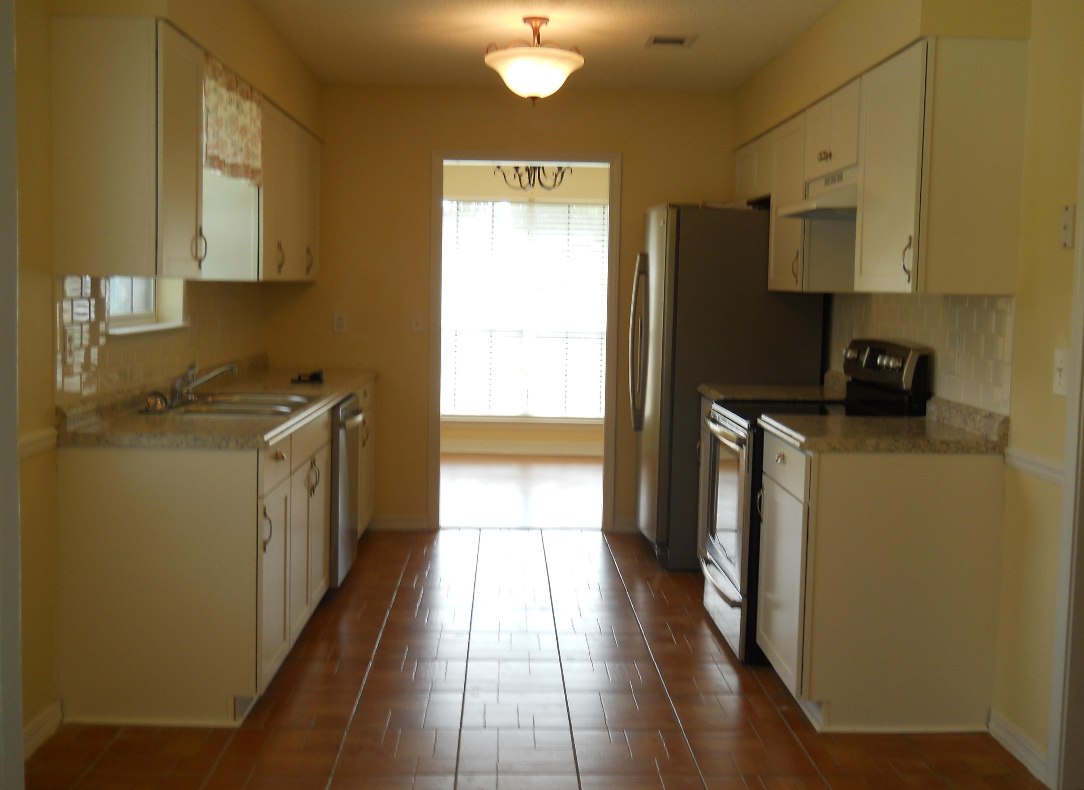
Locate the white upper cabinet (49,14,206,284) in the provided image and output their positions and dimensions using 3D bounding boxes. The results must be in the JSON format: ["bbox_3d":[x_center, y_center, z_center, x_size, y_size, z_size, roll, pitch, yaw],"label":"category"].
[{"bbox_3d":[-1.294,-0.752,3.668,0.331,0.757,0.450,1,5,-2],"label":"white upper cabinet"}]

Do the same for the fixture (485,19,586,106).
[{"bbox_3d":[-0.031,-1.357,4.736,0.406,0.352,0.406,1,5,-2],"label":"fixture"}]

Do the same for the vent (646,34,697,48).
[{"bbox_3d":[0.556,-1.522,5.024,0.210,0.015,0.290,1,5,-2],"label":"vent"}]

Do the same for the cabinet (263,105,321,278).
[{"bbox_3d":[-1.353,-0.933,5.604,0.331,0.757,1.510,1,5,-2],"label":"cabinet"}]

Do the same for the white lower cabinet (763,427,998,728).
[{"bbox_3d":[1.107,0.597,3.930,0.629,0.874,0.605,1,5,-2],"label":"white lower cabinet"}]

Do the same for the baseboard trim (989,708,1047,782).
[{"bbox_3d":[1.418,1.040,3.451,0.017,0.083,0.405,1,5,-2],"label":"baseboard trim"}]

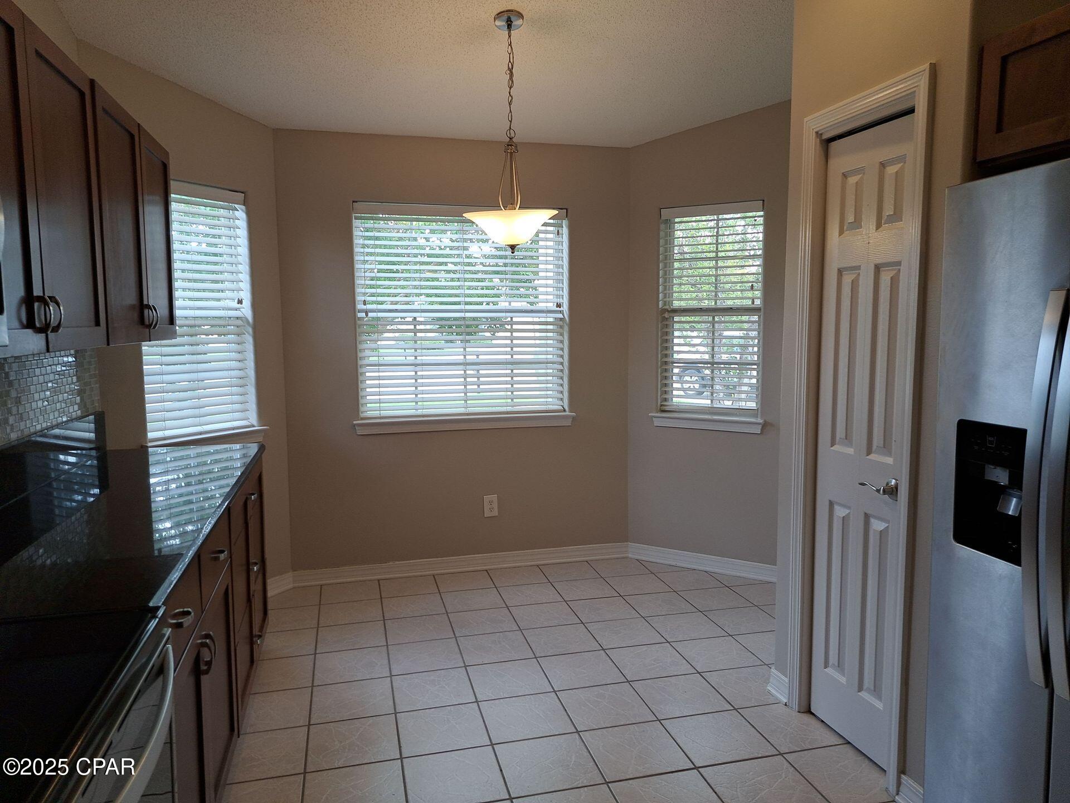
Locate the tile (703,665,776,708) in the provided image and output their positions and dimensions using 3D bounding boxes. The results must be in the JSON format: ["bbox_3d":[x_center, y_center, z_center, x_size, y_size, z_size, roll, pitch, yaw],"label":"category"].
[{"bbox_3d":[0.861,1.127,2.936,0.303,0.010,0.297,-2,6,-14],"label":"tile"}]

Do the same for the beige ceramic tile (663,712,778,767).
[{"bbox_3d":[0.636,1.167,2.569,0.300,0.010,0.300,-2,6,-14],"label":"beige ceramic tile"}]

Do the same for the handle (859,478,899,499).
[{"bbox_3d":[1.069,0.270,2.290,0.066,0.067,0.150,-2,6,-14],"label":"handle"}]

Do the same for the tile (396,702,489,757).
[{"bbox_3d":[-0.333,1.176,2.660,0.302,0.010,0.298,-2,6,-14],"label":"tile"}]

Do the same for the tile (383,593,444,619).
[{"bbox_3d":[-0.620,1.048,3.787,0.303,0.010,0.297,-2,6,-14],"label":"tile"}]

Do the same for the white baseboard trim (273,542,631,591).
[{"bbox_3d":[-0.379,0.944,4.310,1.975,0.088,0.015,-2,6,-14],"label":"white baseboard trim"}]

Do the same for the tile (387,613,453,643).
[{"bbox_3d":[-0.548,1.078,3.500,0.303,0.010,0.297,-2,6,-14],"label":"tile"}]

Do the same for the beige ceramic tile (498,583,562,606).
[{"bbox_3d":[-0.025,1.035,3.964,0.300,0.010,0.300,-2,6,-14],"label":"beige ceramic tile"}]

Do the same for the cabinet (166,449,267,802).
[{"bbox_3d":[-1.286,0.758,2.358,0.610,0.876,1.980,-2,6,-14],"label":"cabinet"}]

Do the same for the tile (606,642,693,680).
[{"bbox_3d":[0.491,1.111,3.156,0.300,0.010,0.300,-2,6,-14],"label":"tile"}]

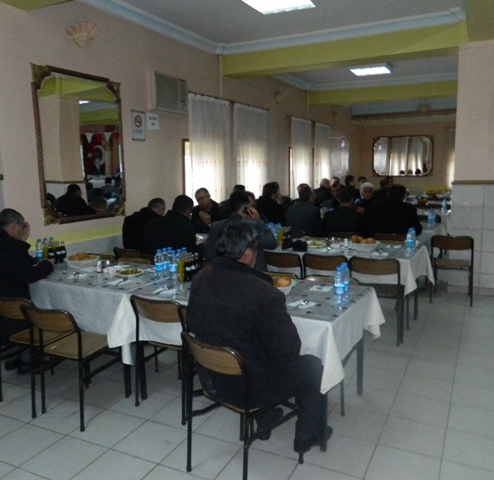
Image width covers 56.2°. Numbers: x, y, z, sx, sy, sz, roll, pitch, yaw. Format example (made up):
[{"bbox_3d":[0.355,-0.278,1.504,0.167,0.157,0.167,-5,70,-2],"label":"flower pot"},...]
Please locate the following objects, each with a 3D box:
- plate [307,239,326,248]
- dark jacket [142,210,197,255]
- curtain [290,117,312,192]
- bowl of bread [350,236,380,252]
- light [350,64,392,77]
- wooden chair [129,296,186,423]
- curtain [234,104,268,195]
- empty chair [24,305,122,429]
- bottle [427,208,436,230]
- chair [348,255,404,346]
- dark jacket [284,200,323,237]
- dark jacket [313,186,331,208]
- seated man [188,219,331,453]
[{"bbox_3d":[0.741,0.048,4.928,0.215,0.045,0.215,-2,8,0],"label":"plate"},{"bbox_3d":[-0.783,0.013,4.944,0.560,0.700,0.480,4,10,32],"label":"dark jacket"},{"bbox_3d":[1.240,-1.746,10.339,0.120,1.833,1.281,2,9,27],"label":"curtain"},{"bbox_3d":[1.131,0.040,4.464,0.290,0.110,0.240,0,9,13],"label":"bowl of bread"},{"bbox_3d":[2.167,-2.993,8.106,0.580,0.090,0.660,3,9,27],"label":"light"},{"bbox_3d":[-0.449,0.724,3.118,0.445,0.755,0.500,4,10,33],"label":"wooden chair"},{"bbox_3d":[0.127,-1.483,8.654,0.140,1.980,1.430,3,9,27],"label":"curtain"},{"bbox_3d":[-1.098,0.744,3.026,0.440,0.770,0.520,3,9,27],"label":"empty chair"},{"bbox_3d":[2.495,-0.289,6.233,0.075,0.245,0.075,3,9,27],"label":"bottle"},{"bbox_3d":[1.219,0.501,4.257,0.430,0.770,0.520,3,9,27],"label":"chair"},{"bbox_3d":[0.749,-0.179,5.982,0.500,0.680,0.420,3,10,30],"label":"dark jacket"},{"bbox_3d":[1.373,-0.548,8.395,0.520,0.700,0.420,3,9,27],"label":"dark jacket"},{"bbox_3d":[0.078,0.524,2.431,0.780,1.310,0.600,-9,11,-43],"label":"seated man"}]

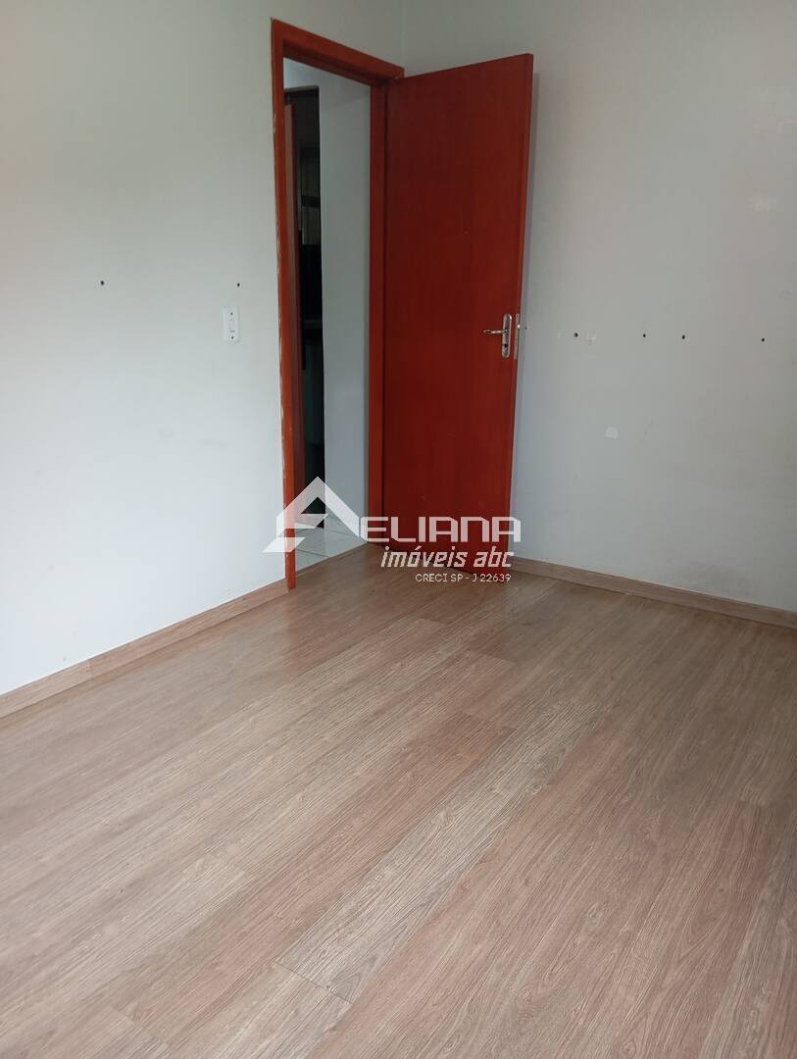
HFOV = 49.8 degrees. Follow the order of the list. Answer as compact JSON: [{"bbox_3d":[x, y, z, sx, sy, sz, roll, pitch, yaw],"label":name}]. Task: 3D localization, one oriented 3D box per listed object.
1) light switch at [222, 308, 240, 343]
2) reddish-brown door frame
[{"bbox_3d":[-0.602,-0.736,3.095,0.013,0.119,0.073,11,19,31],"label":"light switch"},{"bbox_3d":[-0.280,-0.874,3.715,0.140,2.163,0.855,11,19,32],"label":"reddish-brown door frame"}]

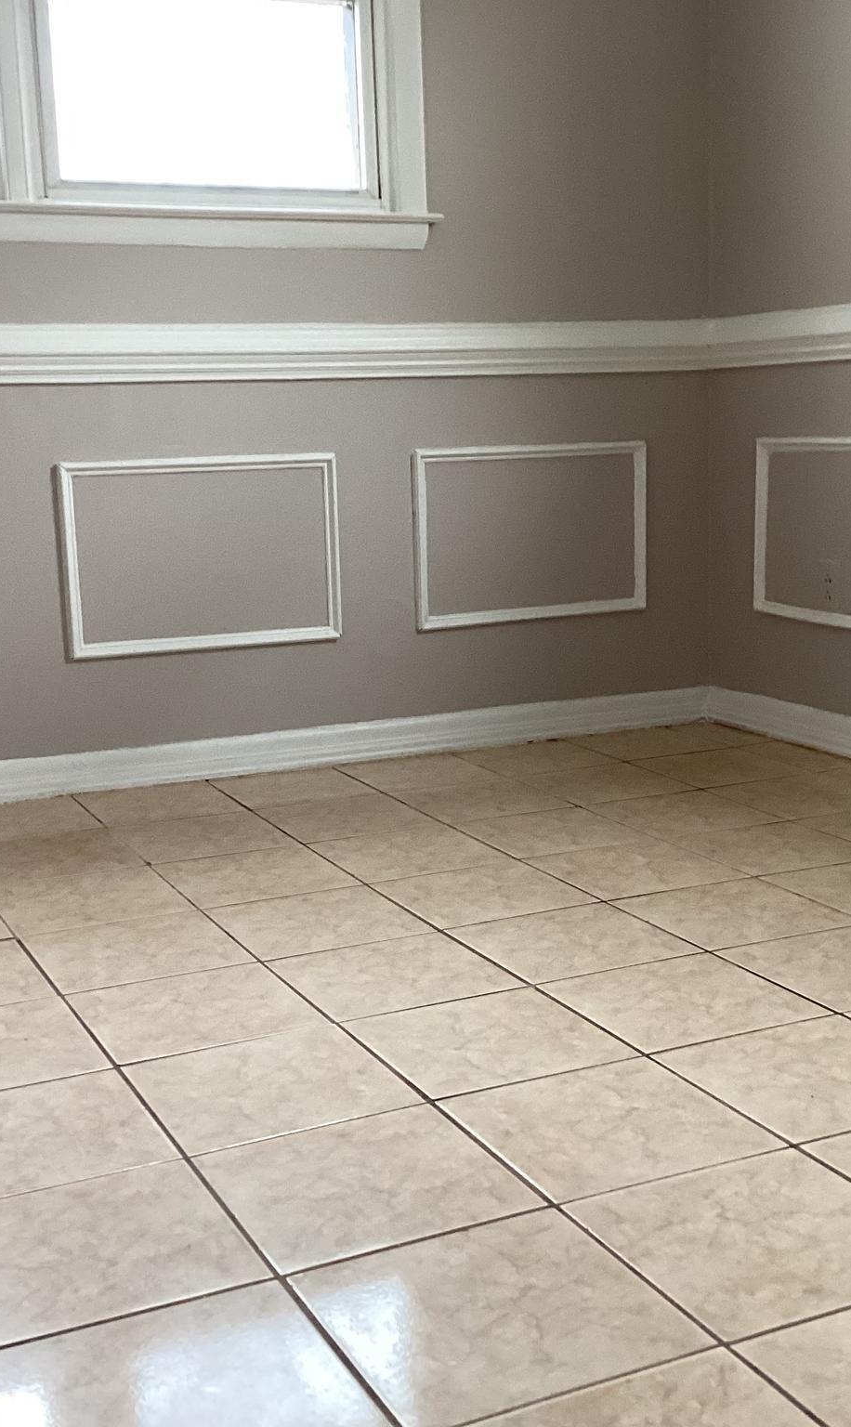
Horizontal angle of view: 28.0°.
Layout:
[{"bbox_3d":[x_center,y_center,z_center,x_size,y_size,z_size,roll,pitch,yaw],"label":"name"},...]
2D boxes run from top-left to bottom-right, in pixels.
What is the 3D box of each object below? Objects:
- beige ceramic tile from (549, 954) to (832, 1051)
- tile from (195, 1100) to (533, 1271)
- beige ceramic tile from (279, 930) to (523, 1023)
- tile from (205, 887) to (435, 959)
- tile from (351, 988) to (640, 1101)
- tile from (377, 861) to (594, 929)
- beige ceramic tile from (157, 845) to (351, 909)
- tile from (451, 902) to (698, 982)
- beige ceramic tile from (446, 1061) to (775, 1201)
[{"bbox_3d":[0.355,0.402,2.361,0.301,0.012,0.301,-6,11,-24],"label":"beige ceramic tile"},{"bbox_3d":[-0.066,0.507,1.832,0.297,0.010,0.297,-6,11,-24],"label":"tile"},{"bbox_3d":[-0.050,0.388,2.507,0.301,0.012,0.301,-6,11,-24],"label":"beige ceramic tile"},{"bbox_3d":[-0.178,0.341,2.769,0.298,0.010,0.298,-6,11,-24],"label":"tile"},{"bbox_3d":[0.080,0.431,2.228,0.298,0.010,0.298,-6,11,-24],"label":"tile"},{"bbox_3d":[0.096,0.310,2.895,0.298,0.010,0.298,-6,11,-24],"label":"tile"},{"bbox_3d":[-0.307,0.296,3.040,0.298,0.010,0.298,-6,11,-24],"label":"beige ceramic tile"},{"bbox_3d":[0.226,0.357,2.624,0.297,0.010,0.297,-6,11,-24],"label":"tile"},{"bbox_3d":[0.209,0.477,1.958,0.298,0.010,0.298,-6,11,-24],"label":"beige ceramic tile"}]

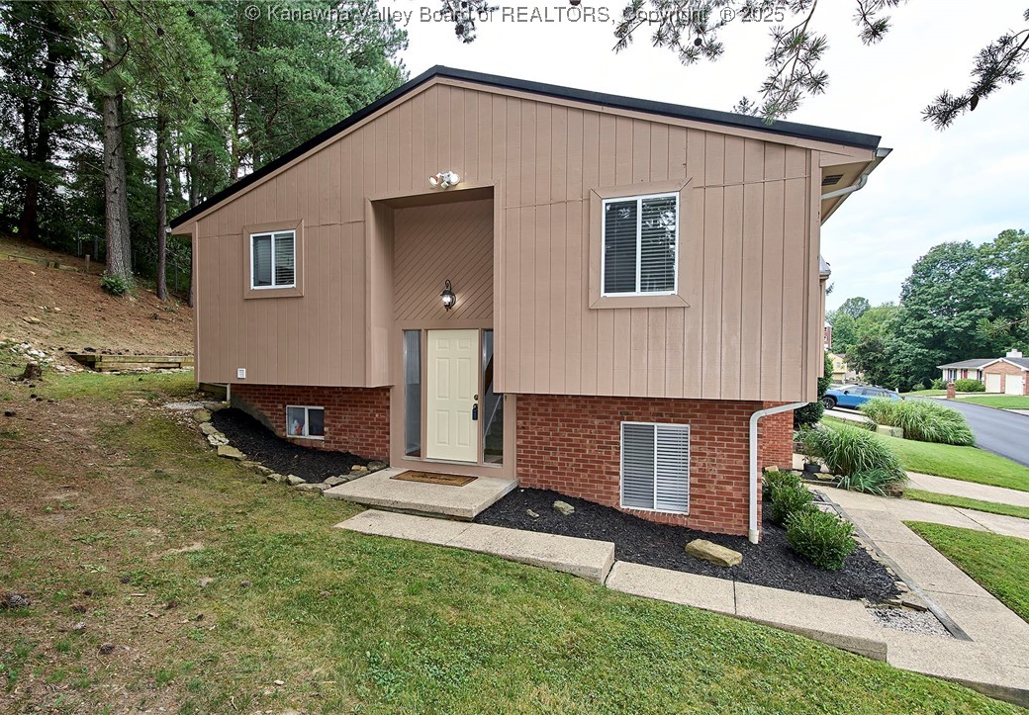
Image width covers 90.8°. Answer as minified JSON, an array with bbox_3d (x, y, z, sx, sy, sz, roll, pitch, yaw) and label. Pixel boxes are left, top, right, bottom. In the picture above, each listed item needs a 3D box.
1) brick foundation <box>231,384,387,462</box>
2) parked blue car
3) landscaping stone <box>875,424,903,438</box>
[{"bbox_3d":[-3.443,1.013,8.623,3.326,1.143,0.350,1,1,20],"label":"brick foundation"},{"bbox_3d":[19.298,2.283,28.839,4.520,1.630,1.830,8,4,20],"label":"parked blue car"},{"bbox_3d":[17.940,3.555,24.200,1.100,0.440,0.450,1,1,20],"label":"landscaping stone"}]

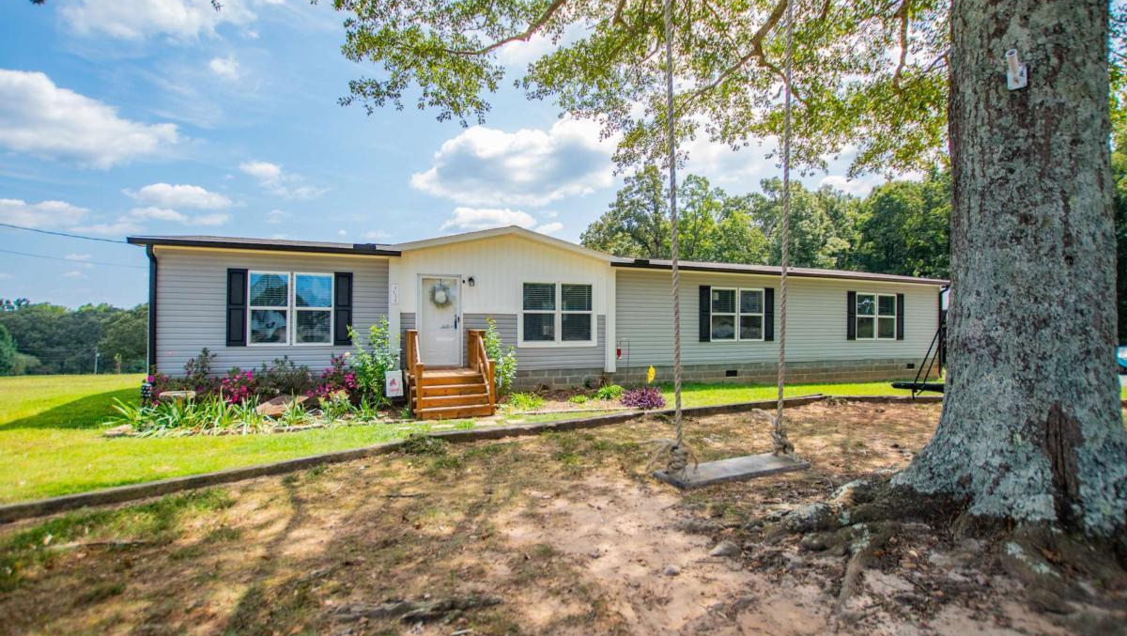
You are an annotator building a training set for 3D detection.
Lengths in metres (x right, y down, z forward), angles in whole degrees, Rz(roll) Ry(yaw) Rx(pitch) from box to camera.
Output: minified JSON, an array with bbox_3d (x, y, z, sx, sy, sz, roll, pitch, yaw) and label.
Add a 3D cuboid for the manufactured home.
[{"bbox_3d":[1.463,-0.017,16.821,23.610,4.300,8.850,1,-1,-20],"label":"manufactured home"}]

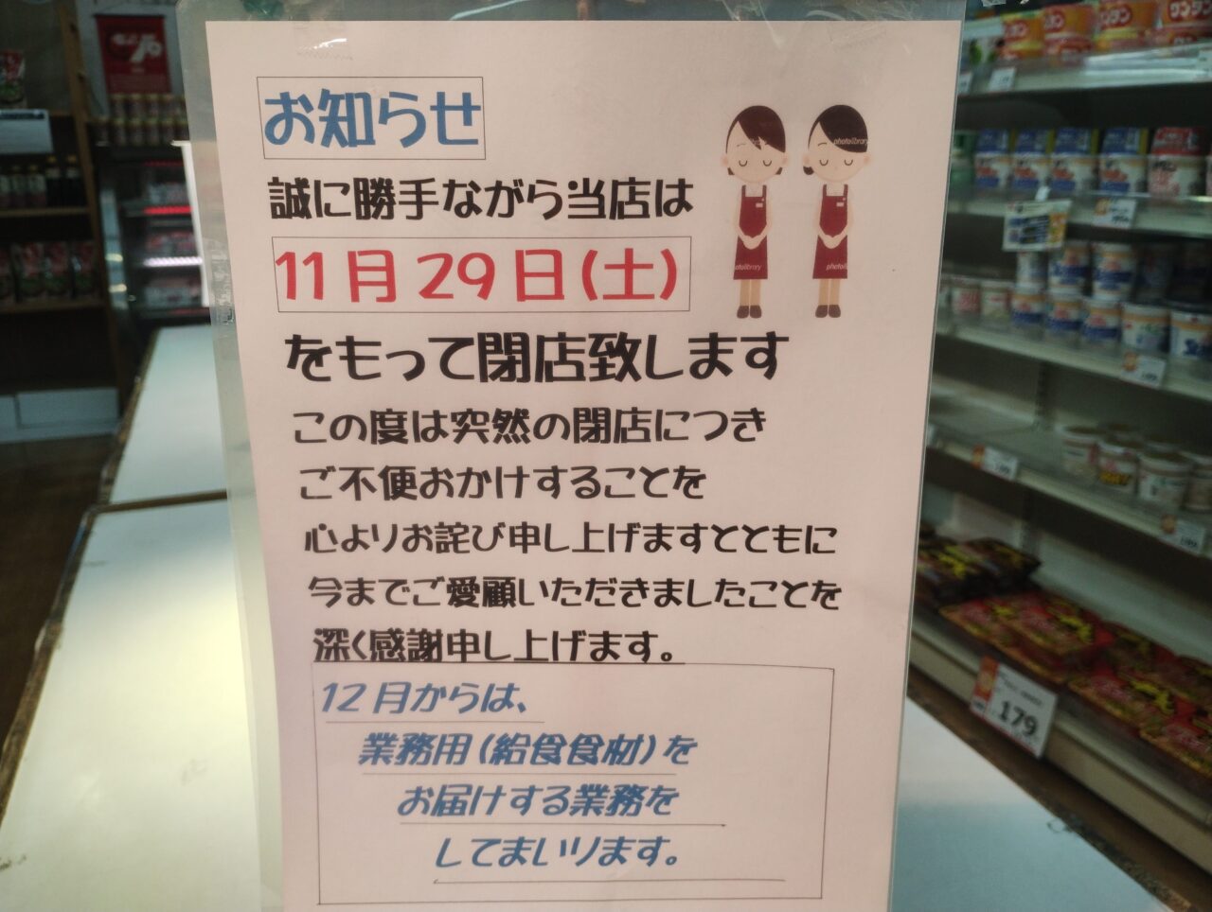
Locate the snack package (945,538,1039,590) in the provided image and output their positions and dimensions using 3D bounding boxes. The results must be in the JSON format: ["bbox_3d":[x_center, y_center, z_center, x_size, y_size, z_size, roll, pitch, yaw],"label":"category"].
[{"bbox_3d":[0.979,0.288,2.518,0.155,0.058,0.176,-8,19,-22],"label":"snack package"}]

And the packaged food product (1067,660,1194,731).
[{"bbox_3d":[1.061,0.518,1.993,0.155,0.058,0.176,-8,19,-22],"label":"packaged food product"}]

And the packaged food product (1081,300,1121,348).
[{"bbox_3d":[1.021,-0.272,2.016,0.084,0.107,0.084,-17,24,-41],"label":"packaged food product"}]

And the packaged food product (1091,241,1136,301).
[{"bbox_3d":[1.009,-0.367,1.950,0.094,0.107,0.094,-8,19,-24],"label":"packaged food product"}]

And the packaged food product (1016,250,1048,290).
[{"bbox_3d":[0.941,-0.428,2.155,0.084,0.107,0.084,-17,24,-41],"label":"packaged food product"}]

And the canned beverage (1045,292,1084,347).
[{"bbox_3d":[0.983,-0.299,2.099,0.084,0.107,0.084,-17,24,-41],"label":"canned beverage"}]

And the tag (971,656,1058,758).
[{"bbox_3d":[0.877,0.538,2.131,0.004,0.148,0.210,1,16,-25],"label":"tag"}]

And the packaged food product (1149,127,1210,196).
[{"bbox_3d":[1.062,-0.538,1.834,0.091,0.145,0.091,-13,22,-33],"label":"packaged food product"}]

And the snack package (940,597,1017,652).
[{"bbox_3d":[0.911,0.412,2.324,0.155,0.058,0.176,-8,19,-22],"label":"snack package"}]

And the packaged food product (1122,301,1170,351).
[{"bbox_3d":[1.053,-0.239,1.921,0.096,0.107,0.096,-8,19,-22],"label":"packaged food product"}]

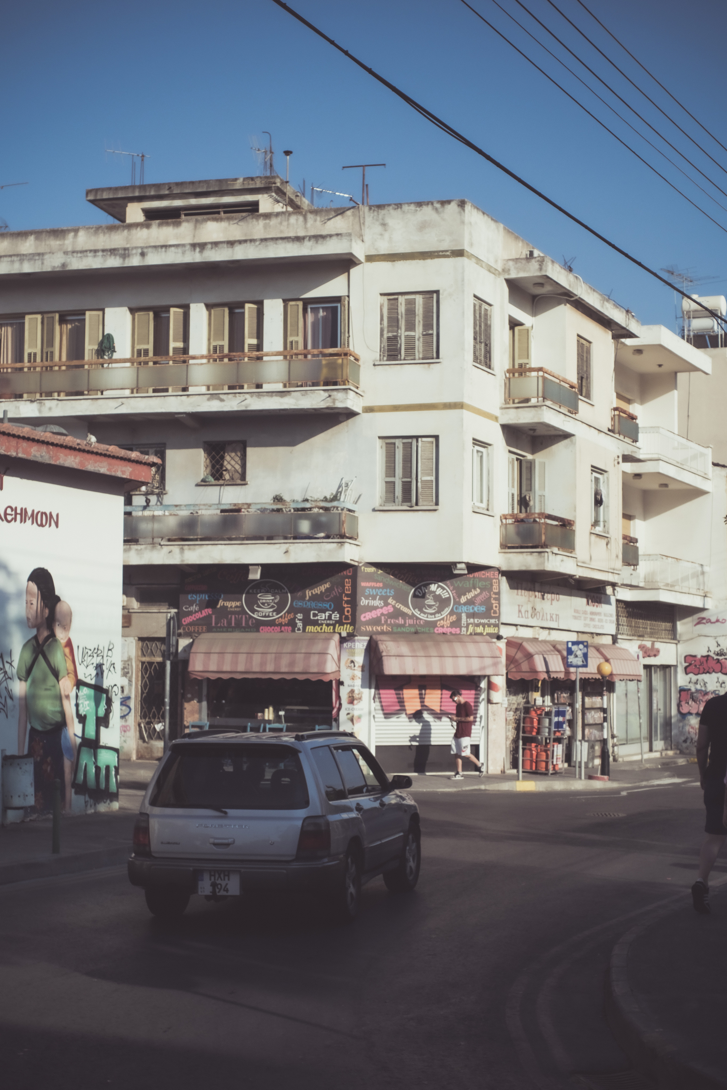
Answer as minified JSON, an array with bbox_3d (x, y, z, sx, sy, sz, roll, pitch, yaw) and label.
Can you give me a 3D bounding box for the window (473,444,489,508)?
[{"bbox_3d":[2.312,-1.362,25.610,0.140,1.290,0.930,-3,-7,31],"label":"window"}]

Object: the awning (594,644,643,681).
[{"bbox_3d":[6.139,2.888,31.364,0.800,0.914,1.989,-3,-7,32],"label":"awning"}]

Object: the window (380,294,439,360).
[{"bbox_3d":[0.930,-4.376,25.438,1.200,1.410,0.140,-1,-6,12],"label":"window"}]

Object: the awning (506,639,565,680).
[{"bbox_3d":[3.616,2.369,26.624,0.690,0.797,1.434,-3,-7,31],"label":"awning"}]

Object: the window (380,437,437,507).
[{"bbox_3d":[0.944,-1.518,26.211,1.236,1.460,0.140,-1,-6,12],"label":"window"}]

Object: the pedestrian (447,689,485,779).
[{"bbox_3d":[1.999,3.679,24.659,0.700,1.710,0.500,2,-6,-12],"label":"pedestrian"}]

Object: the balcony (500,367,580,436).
[{"bbox_3d":[3.967,-3.121,28.302,0.875,1.198,2.260,-3,-7,32],"label":"balcony"}]

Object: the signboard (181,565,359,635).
[{"bbox_3d":[-2.024,1.158,26.483,3.856,1.470,0.060,-1,-6,12],"label":"signboard"}]

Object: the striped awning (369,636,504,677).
[{"bbox_3d":[1.483,2.184,25.173,2.594,0.784,0.580,3,-6,-20],"label":"striped awning"}]

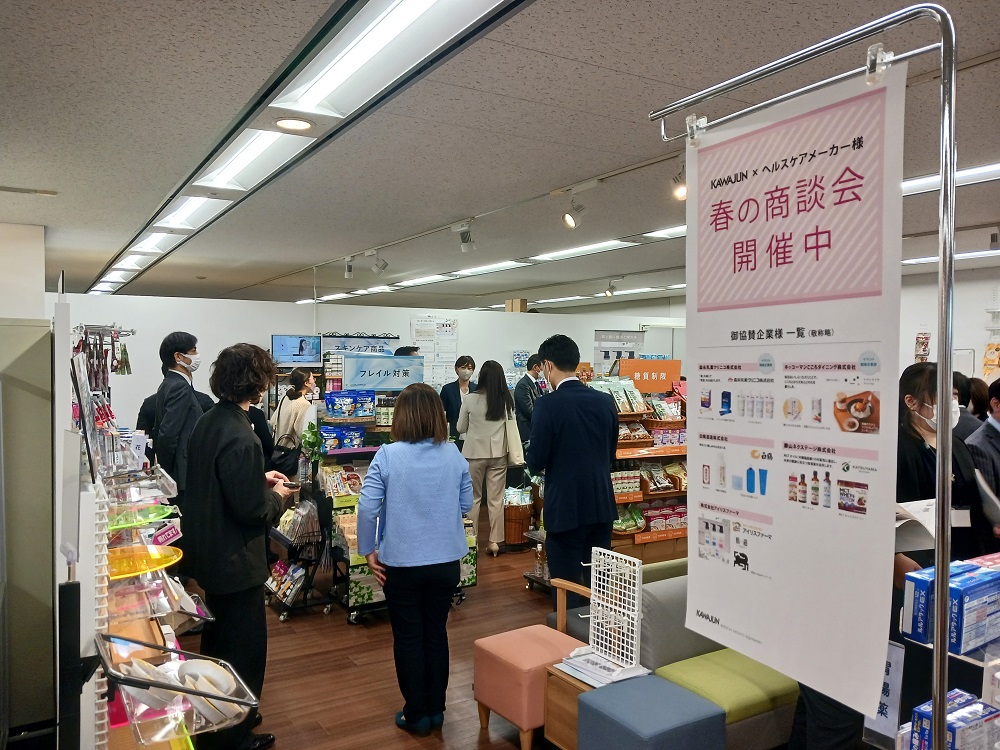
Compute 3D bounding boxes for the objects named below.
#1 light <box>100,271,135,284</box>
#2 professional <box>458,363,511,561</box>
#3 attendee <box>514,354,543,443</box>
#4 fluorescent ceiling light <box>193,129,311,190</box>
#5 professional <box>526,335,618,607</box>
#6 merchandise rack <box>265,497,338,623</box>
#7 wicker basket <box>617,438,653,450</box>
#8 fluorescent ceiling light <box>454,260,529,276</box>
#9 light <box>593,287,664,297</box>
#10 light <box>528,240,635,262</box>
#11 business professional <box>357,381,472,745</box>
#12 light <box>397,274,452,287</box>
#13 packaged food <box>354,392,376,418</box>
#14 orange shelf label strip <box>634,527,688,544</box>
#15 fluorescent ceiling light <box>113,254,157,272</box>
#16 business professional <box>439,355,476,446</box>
[{"bbox_3d":[-4.529,-1.196,9.265,0.294,0.085,1.242,0,1,-31],"label":"light"},{"bbox_3d":[-0.128,0.706,6.687,0.460,1.657,0.310,0,1,-21],"label":"professional"},{"bbox_3d":[0.348,0.646,8.217,0.330,1.720,0.500,1,1,18],"label":"attendee"},{"bbox_3d":[-1.245,-1.071,3.847,0.294,0.085,1.242,0,1,-31],"label":"fluorescent ceiling light"},{"bbox_3d":[0.379,0.669,4.037,0.490,1.750,0.350,-1,1,-25],"label":"professional"},{"bbox_3d":[-1.345,1.164,5.191,0.370,0.790,0.480,0,1,-31],"label":"merchandise rack"},{"bbox_3d":[0.824,0.463,5.330,0.360,0.080,0.270,-1,2,-31],"label":"wicker basket"},{"bbox_3d":[-0.101,-1.155,8.253,0.294,0.085,1.242,0,1,-31],"label":"fluorescent ceiling light"},{"bbox_3d":[1.933,-1.246,11.437,0.300,0.090,1.230,-1,2,-31],"label":"light"},{"bbox_3d":[0.721,-1.123,6.899,0.294,0.085,1.242,0,1,-31],"label":"light"},{"bbox_3d":[-0.391,0.816,3.586,0.500,1.560,0.330,0,1,-14],"label":"business professional"},{"bbox_3d":[-0.922,-1.186,9.608,0.294,0.085,1.242,0,1,-31],"label":"light"},{"bbox_3d":[-0.922,0.197,5.330,0.150,0.178,0.060,-1,2,-31],"label":"packaged food"},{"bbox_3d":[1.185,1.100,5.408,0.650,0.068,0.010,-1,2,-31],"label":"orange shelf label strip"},{"bbox_3d":[-3.743,-1.164,7.966,0.300,0.090,1.230,-1,2,-31],"label":"fluorescent ceiling light"},{"bbox_3d":[-0.319,0.659,7.018,0.450,1.630,0.290,0,1,-9],"label":"business professional"}]

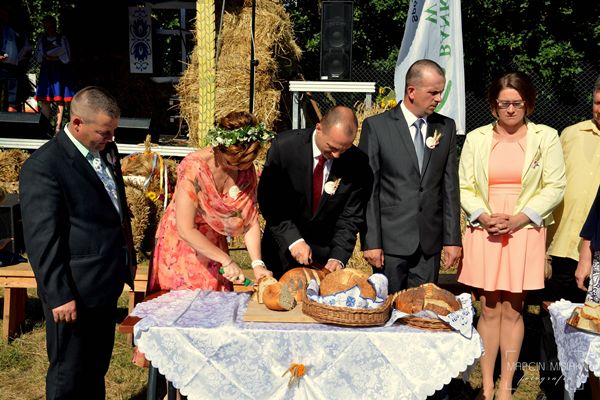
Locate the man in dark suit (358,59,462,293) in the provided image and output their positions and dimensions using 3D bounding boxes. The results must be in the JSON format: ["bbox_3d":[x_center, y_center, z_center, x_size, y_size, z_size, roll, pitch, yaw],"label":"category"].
[{"bbox_3d":[0.555,0.214,3.710,0.520,1.800,0.310,-1,8,-7],"label":"man in dark suit"}]

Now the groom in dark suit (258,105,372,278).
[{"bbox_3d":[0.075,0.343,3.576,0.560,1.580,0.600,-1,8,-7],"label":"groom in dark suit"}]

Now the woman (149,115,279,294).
[{"bbox_3d":[-0.410,0.368,3.499,0.520,1.550,0.620,-4,9,-30],"label":"woman"}]

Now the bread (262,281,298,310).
[{"bbox_3d":[-0.082,0.387,3.037,0.125,0.103,0.115,6,9,36],"label":"bread"}]

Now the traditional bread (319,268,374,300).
[{"bbox_3d":[0.190,0.351,3.053,0.235,0.130,0.210,0,8,0],"label":"traditional bread"}]

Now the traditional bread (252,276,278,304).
[{"bbox_3d":[-0.142,0.373,3.126,0.080,0.098,0.110,6,9,36],"label":"traditional bread"}]

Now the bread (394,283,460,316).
[{"bbox_3d":[0.503,0.392,2.977,0.255,0.110,0.225,0,8,0],"label":"bread"}]

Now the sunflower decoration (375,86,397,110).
[{"bbox_3d":[0.710,-0.844,6.243,0.185,0.200,0.150,0,8,0],"label":"sunflower decoration"}]

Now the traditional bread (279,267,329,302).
[{"bbox_3d":[0.014,0.352,3.204,0.225,0.120,0.190,-1,8,-9],"label":"traditional bread"}]

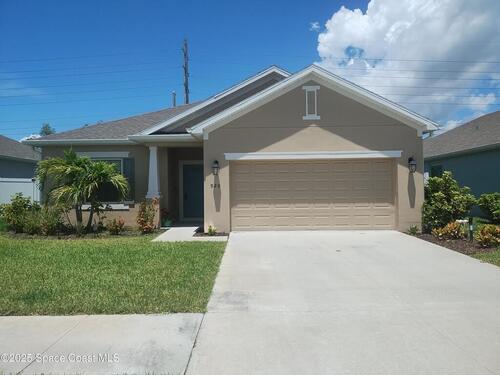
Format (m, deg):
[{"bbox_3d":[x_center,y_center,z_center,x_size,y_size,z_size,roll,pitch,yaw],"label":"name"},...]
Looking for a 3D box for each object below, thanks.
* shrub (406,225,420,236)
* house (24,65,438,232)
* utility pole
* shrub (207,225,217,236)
[{"bbox_3d":[4.692,1.227,10.350,0.360,0.330,0.340,-1,1,-1],"label":"shrub"},{"bbox_3d":[-1.150,-1.740,18.100,12.750,5.870,16.300,-1,1,-1],"label":"house"},{"bbox_3d":[-8.174,-9.176,47.000,0.550,20.300,0.500,-1,1,-1],"label":"utility pole"},{"bbox_3d":[-1.089,1.232,10.350,0.280,0.320,0.270,-1,1,-1],"label":"shrub"}]

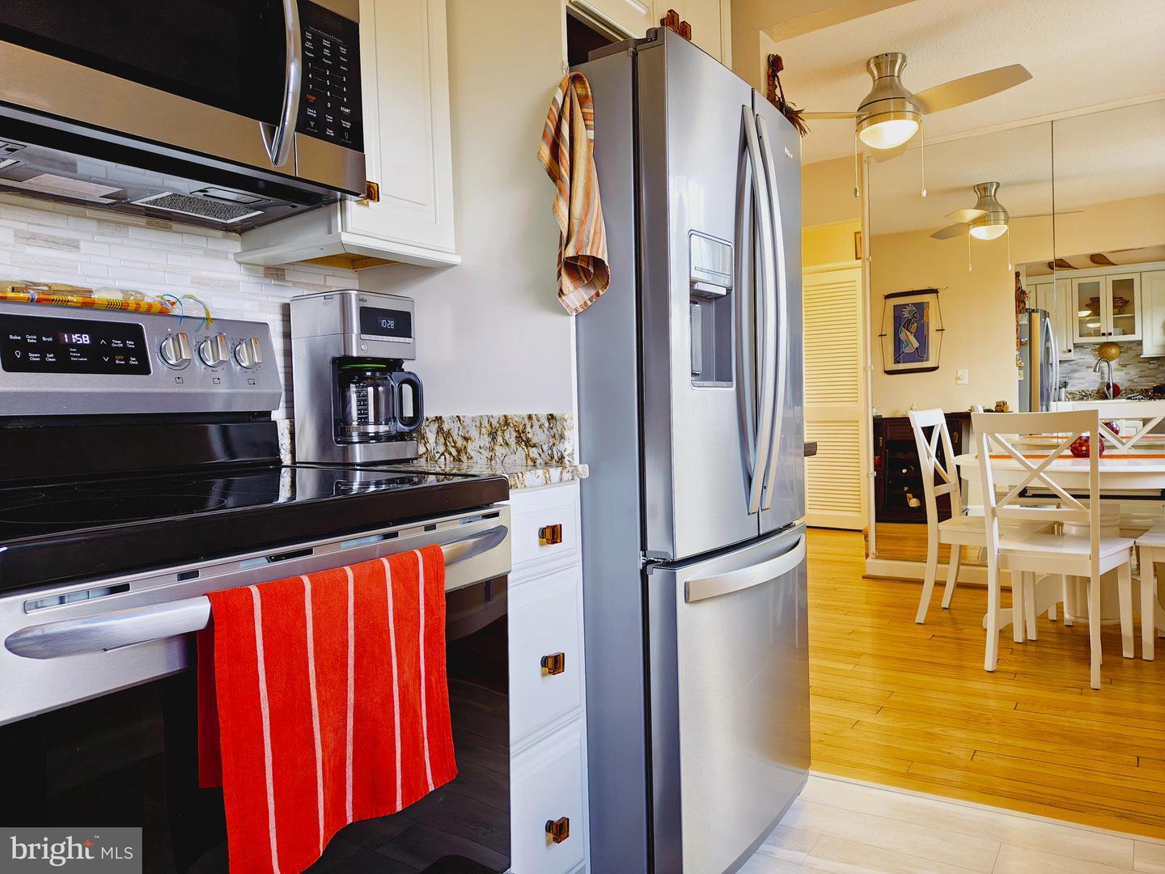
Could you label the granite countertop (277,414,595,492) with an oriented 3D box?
[{"bbox_3d":[-0.330,0.024,1.704,0.635,0.133,0.292,0,2,32],"label":"granite countertop"}]

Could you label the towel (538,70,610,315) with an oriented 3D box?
[{"bbox_3d":[-0.020,-0.459,1.595,0.135,0.445,0.073,0,2,32],"label":"towel"}]

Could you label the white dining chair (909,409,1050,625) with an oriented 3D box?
[{"bbox_3d":[1.835,0.361,3.851,0.530,0.970,0.450,0,3,38],"label":"white dining chair"}]

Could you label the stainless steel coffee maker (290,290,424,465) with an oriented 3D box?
[{"bbox_3d":[-0.473,-0.119,1.805,0.220,0.354,0.182,0,2,32],"label":"stainless steel coffee maker"}]

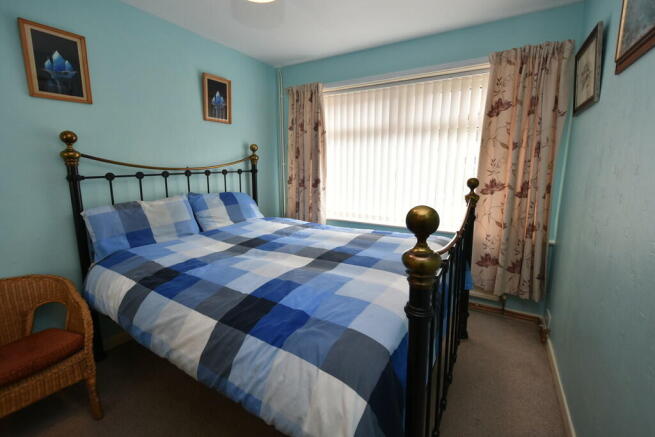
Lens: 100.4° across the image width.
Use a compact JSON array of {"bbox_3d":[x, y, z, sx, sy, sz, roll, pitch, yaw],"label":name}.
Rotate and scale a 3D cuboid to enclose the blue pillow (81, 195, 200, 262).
[{"bbox_3d":[-1.227,0.055,1.881,0.150,0.420,0.680,-32,-8,32],"label":"blue pillow"}]

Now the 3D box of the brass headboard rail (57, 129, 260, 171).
[{"bbox_3d":[-1.121,-0.510,2.197,0.085,0.250,1.530,5,12,31],"label":"brass headboard rail"}]

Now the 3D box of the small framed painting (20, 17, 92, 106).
[{"bbox_3d":[-1.558,-0.890,1.585,0.025,0.390,0.285,5,12,31],"label":"small framed painting"}]

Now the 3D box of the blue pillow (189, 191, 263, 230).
[{"bbox_3d":[-0.871,-0.061,2.485,0.150,0.420,0.670,-32,-8,32],"label":"blue pillow"}]

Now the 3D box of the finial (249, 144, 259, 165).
[{"bbox_3d":[-0.750,-0.651,2.785,0.085,0.187,0.085,5,12,31],"label":"finial"}]

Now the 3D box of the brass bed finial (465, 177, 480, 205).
[{"bbox_3d":[0.963,-0.182,1.807,0.085,0.182,0.085,5,12,31],"label":"brass bed finial"}]

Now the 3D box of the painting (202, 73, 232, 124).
[{"bbox_3d":[-0.993,-1.077,2.484,0.025,0.390,0.285,5,12,31],"label":"painting"}]

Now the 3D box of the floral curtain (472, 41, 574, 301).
[{"bbox_3d":[1.444,-0.286,2.077,0.480,1.790,0.130,5,12,31],"label":"floral curtain"}]

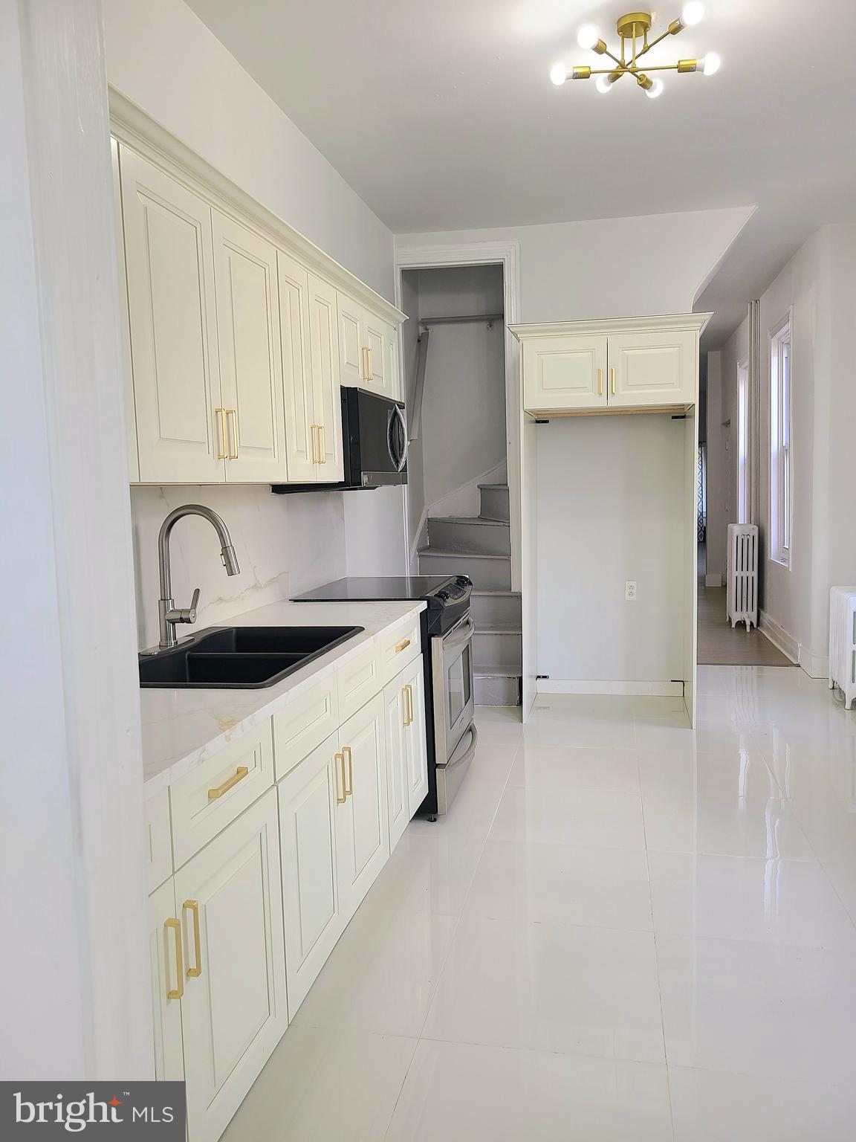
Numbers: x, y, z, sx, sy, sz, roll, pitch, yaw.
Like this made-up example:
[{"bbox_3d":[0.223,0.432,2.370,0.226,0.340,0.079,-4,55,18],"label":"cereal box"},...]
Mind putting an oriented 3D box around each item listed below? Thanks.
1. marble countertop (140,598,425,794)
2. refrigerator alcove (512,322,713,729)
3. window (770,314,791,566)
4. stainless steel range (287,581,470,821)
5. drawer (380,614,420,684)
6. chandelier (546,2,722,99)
[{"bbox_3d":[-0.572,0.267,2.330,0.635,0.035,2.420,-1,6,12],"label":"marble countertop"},{"bbox_3d":[1.074,-0.272,5.077,1.030,2.240,0.780,-1,6,12],"label":"refrigerator alcove"},{"bbox_3d":[2.893,-1.026,6.983,0.120,1.900,0.950,-1,6,12],"label":"window"},{"bbox_3d":[-0.171,0.537,3.922,0.700,0.935,0.760,-1,6,12],"label":"stainless steel range"},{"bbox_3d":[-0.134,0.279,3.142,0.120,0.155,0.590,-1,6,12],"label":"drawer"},{"bbox_3d":[0.734,-1.851,3.041,0.590,0.200,0.540,-1,6,12],"label":"chandelier"}]

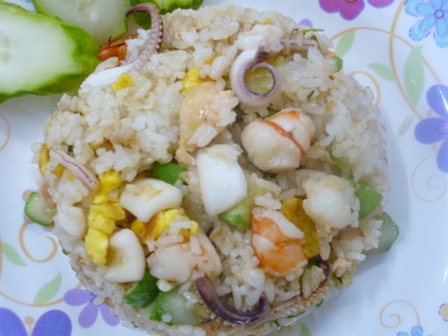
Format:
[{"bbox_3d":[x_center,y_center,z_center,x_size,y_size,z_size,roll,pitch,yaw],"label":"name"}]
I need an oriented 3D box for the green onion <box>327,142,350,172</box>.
[{"bbox_3d":[0.054,-0.005,0.255,0.004,0.004,0.015,-28,72,-13],"label":"green onion"}]

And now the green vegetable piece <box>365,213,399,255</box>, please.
[{"bbox_3d":[0.080,0.034,0.284,0.018,0.013,0.019,-14,73,-4],"label":"green vegetable piece"}]

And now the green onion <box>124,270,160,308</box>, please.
[{"bbox_3d":[-0.035,0.052,0.233,0.011,0.007,0.015,38,71,12],"label":"green onion"}]

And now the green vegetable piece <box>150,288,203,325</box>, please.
[{"bbox_3d":[-0.023,0.067,0.262,0.024,0.013,0.016,8,73,2],"label":"green vegetable piece"}]

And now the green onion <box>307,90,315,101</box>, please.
[{"bbox_3d":[0.042,-0.035,0.266,0.002,0.002,0.005,30,69,10],"label":"green onion"}]

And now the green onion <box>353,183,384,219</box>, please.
[{"bbox_3d":[0.068,0.015,0.257,0.011,0.007,0.014,37,71,12],"label":"green onion"}]

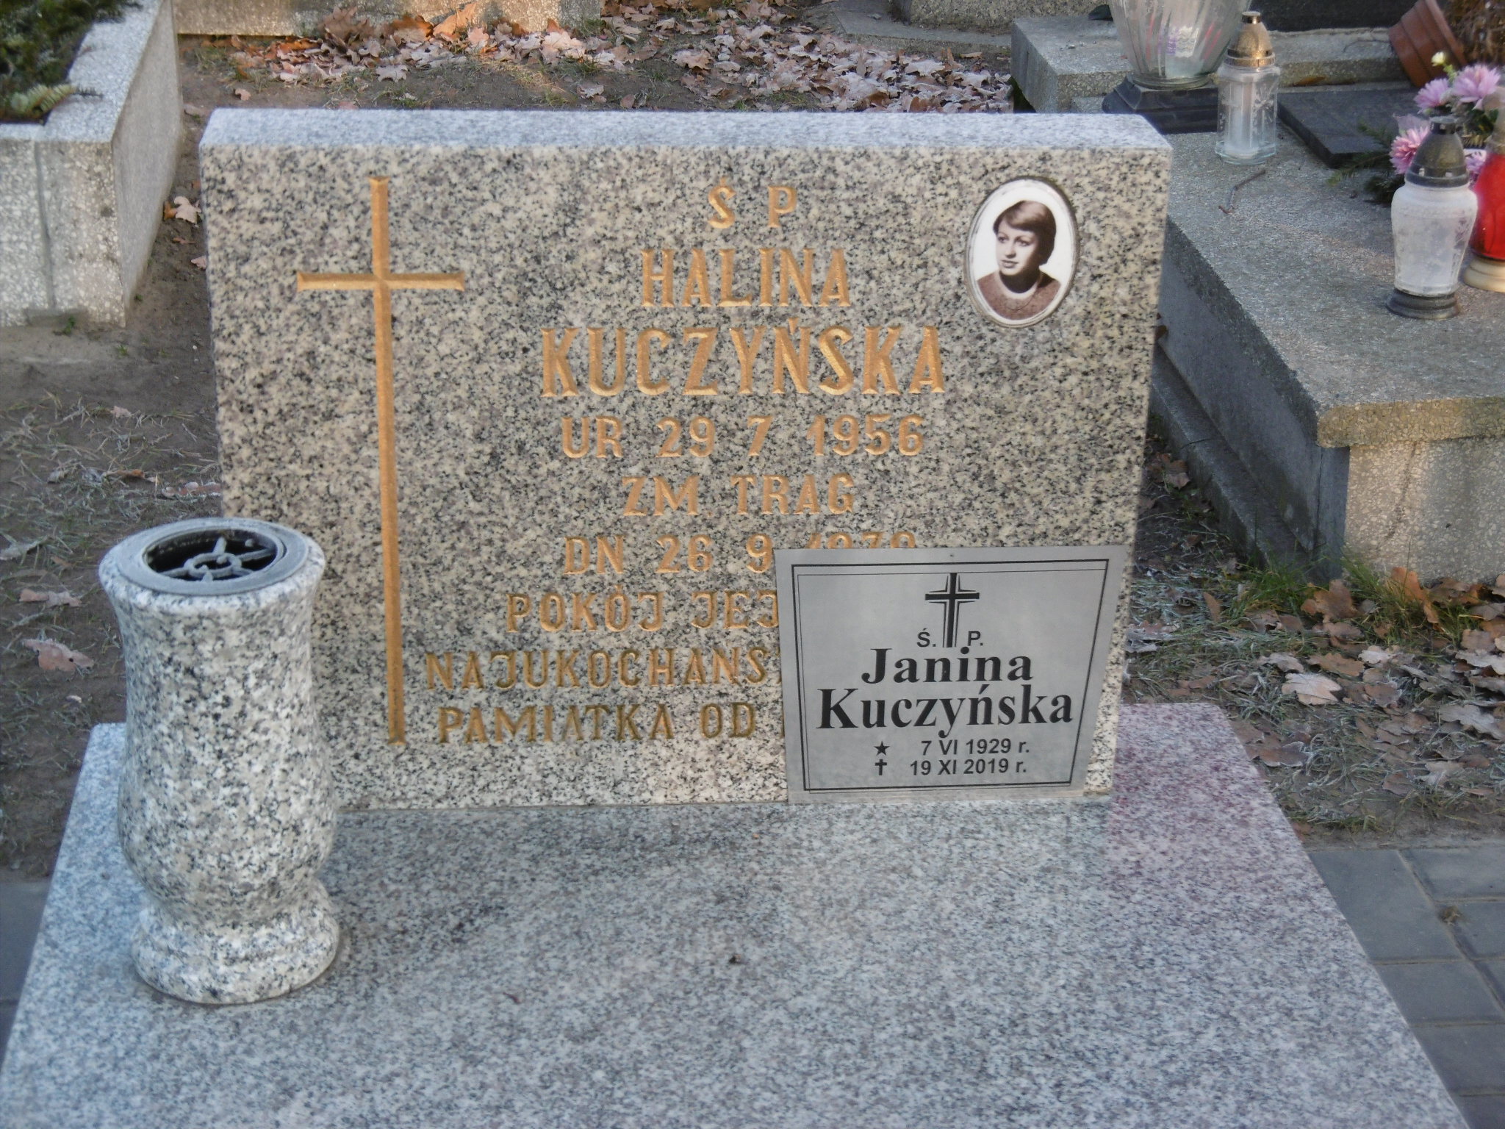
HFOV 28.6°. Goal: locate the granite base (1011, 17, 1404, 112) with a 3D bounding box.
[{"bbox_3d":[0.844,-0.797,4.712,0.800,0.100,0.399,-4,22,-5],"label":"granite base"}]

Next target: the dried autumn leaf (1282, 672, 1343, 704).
[{"bbox_3d":[0.544,0.121,2.873,0.058,0.016,0.056,8,22,16],"label":"dried autumn leaf"}]

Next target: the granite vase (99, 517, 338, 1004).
[{"bbox_3d":[-0.372,0.134,2.088,0.156,0.300,0.156,-1,22,-5],"label":"granite vase"}]

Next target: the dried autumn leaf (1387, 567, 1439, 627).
[{"bbox_3d":[0.700,0.034,3.127,0.049,0.055,0.030,-1,22,-5],"label":"dried autumn leaf"}]

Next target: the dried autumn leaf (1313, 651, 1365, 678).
[{"bbox_3d":[0.595,0.101,3.000,0.051,0.014,0.040,-1,22,-5],"label":"dried autumn leaf"}]

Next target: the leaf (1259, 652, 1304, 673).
[{"bbox_3d":[0.538,0.099,3.002,0.045,0.012,0.026,-1,22,-5],"label":"leaf"}]

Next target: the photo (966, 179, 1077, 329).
[{"bbox_3d":[0.213,-0.244,2.337,0.090,0.122,0.012,-1,22,-7],"label":"photo"}]

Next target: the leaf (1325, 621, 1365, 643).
[{"bbox_3d":[0.603,0.067,3.014,0.040,0.015,0.033,3,22,2],"label":"leaf"}]

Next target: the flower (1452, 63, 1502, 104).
[{"bbox_3d":[0.999,-0.664,4.080,0.060,0.050,0.056,-1,22,-5],"label":"flower"}]

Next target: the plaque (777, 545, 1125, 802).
[{"bbox_3d":[0.150,0.088,2.328,0.273,0.224,0.005,0,25,-5],"label":"plaque"}]

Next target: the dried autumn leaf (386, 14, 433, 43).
[{"bbox_3d":[-0.647,-1.008,5.568,0.088,0.045,0.065,-1,22,-6],"label":"dried autumn leaf"}]

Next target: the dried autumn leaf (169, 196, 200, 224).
[{"bbox_3d":[-0.847,-0.529,4.413,0.050,0.030,0.065,-2,22,-11],"label":"dried autumn leaf"}]

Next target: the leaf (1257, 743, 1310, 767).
[{"bbox_3d":[0.494,0.177,2.735,0.048,0.016,0.040,-4,22,-14],"label":"leaf"}]

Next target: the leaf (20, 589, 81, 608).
[{"bbox_3d":[-0.713,0.035,3.005,0.062,0.016,0.030,0,22,-4],"label":"leaf"}]

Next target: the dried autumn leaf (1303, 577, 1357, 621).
[{"bbox_3d":[0.613,0.037,3.138,0.055,0.037,0.032,-1,22,-5],"label":"dried autumn leaf"}]

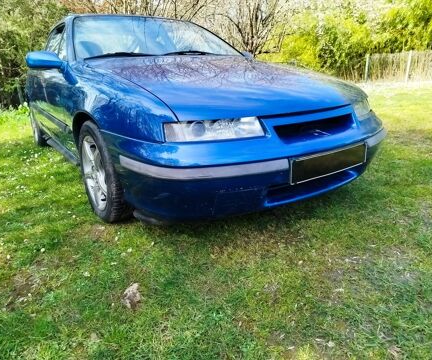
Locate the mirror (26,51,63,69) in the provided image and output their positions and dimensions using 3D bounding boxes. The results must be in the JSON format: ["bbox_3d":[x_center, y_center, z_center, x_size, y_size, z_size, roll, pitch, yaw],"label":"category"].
[{"bbox_3d":[-1.094,-0.782,2.154,0.210,0.110,0.130,-14,22,-32],"label":"mirror"}]

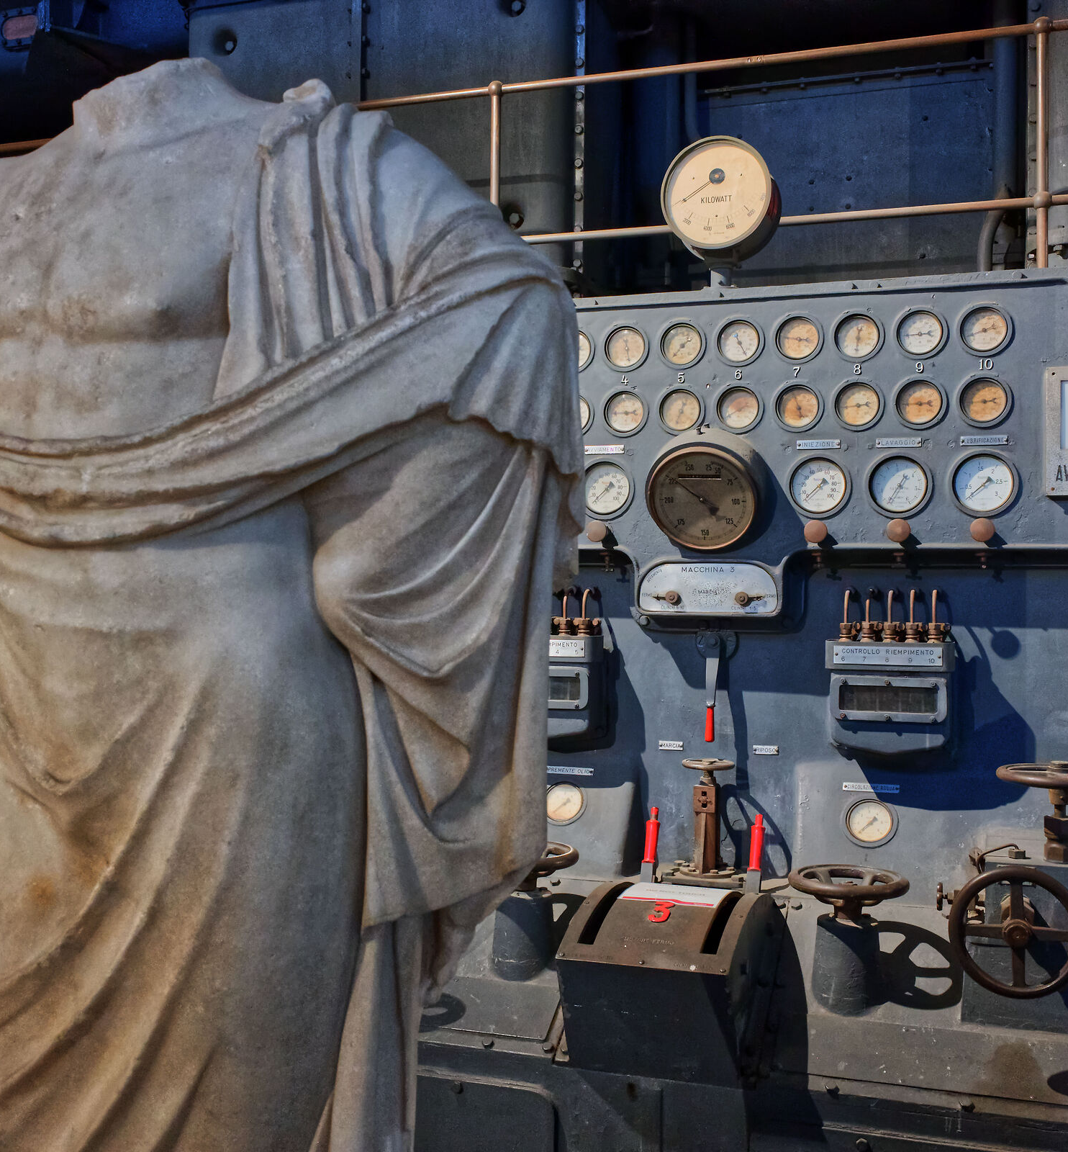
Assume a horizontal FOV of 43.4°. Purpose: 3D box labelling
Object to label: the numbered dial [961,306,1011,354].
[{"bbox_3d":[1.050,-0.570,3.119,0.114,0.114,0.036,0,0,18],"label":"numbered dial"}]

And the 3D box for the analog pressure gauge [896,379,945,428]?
[{"bbox_3d":[1.063,-0.475,3.694,0.128,0.128,0.040,0,0,19],"label":"analog pressure gauge"}]

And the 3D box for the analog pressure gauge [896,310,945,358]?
[{"bbox_3d":[1.063,-0.666,3.694,0.128,0.128,0.040,0,0,19],"label":"analog pressure gauge"}]

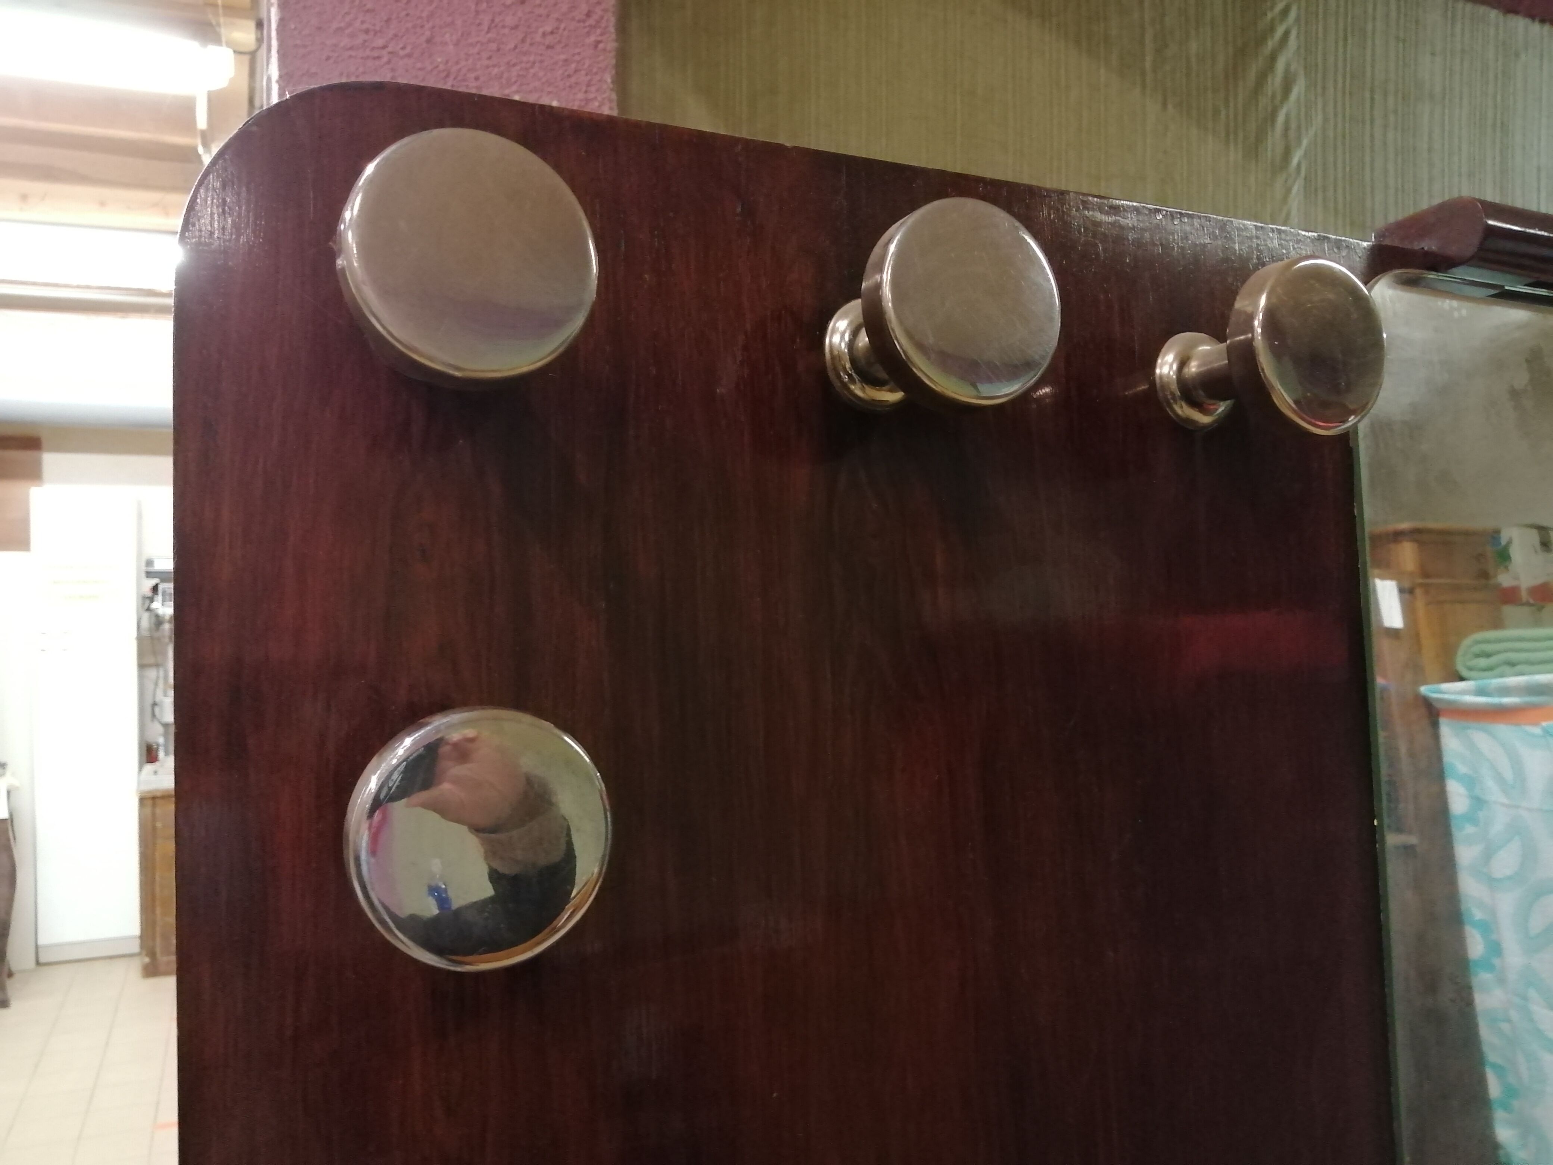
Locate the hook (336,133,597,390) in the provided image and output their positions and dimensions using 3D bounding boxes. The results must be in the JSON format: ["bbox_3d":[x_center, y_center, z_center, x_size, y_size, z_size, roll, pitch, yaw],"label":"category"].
[{"bbox_3d":[-0.086,-0.079,0.314,0.062,0.062,0.064,0,-3,-24],"label":"hook"}]

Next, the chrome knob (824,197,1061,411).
[{"bbox_3d":[0.047,-0.082,0.373,0.062,0.062,0.064,0,-3,-24],"label":"chrome knob"}]

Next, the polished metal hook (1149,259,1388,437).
[{"bbox_3d":[0.178,-0.081,0.431,0.062,0.062,0.064,0,-3,-24],"label":"polished metal hook"}]

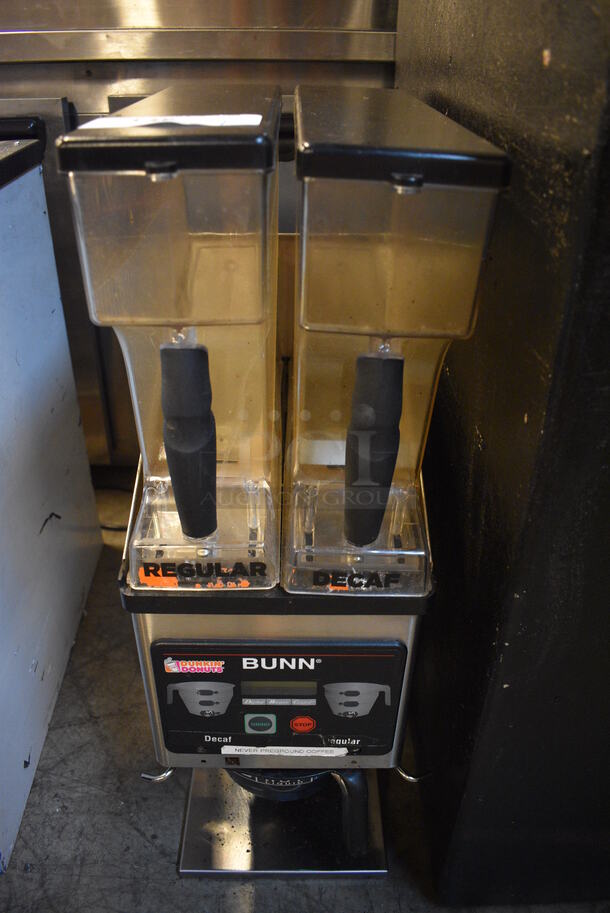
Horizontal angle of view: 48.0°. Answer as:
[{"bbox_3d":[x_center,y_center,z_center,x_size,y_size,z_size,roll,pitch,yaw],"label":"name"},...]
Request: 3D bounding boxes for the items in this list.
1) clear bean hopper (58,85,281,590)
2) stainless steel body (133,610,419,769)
[{"bbox_3d":[-0.075,-0.115,0.556,0.109,0.304,0.370,0,32,-2],"label":"clear bean hopper"},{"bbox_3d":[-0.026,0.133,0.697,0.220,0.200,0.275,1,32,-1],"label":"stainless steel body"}]

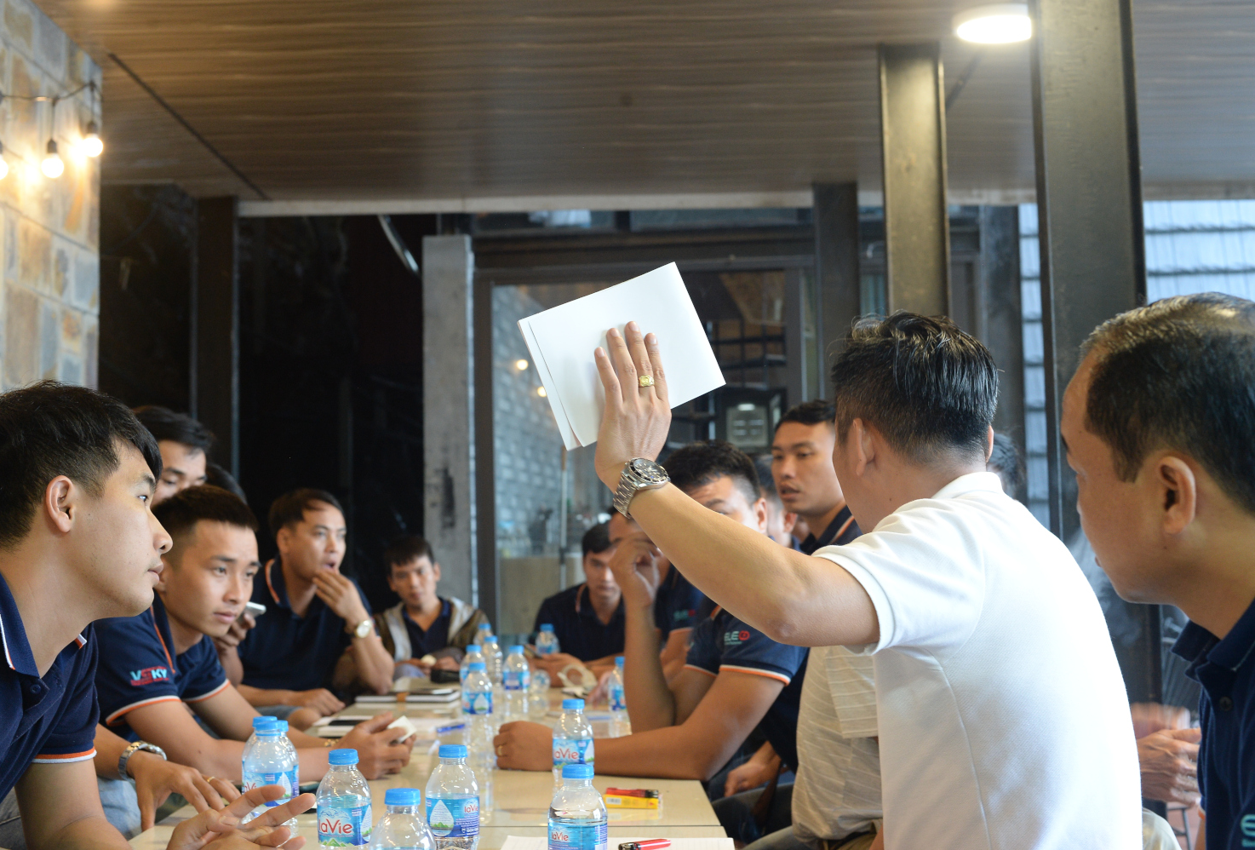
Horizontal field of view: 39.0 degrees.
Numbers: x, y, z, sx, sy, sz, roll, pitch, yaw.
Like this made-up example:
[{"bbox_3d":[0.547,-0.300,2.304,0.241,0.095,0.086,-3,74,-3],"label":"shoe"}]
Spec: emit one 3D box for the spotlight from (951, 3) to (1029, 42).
[{"bbox_3d":[1.083,-1.188,5.250,0.225,0.042,0.225,-1,-4,0],"label":"spotlight"}]

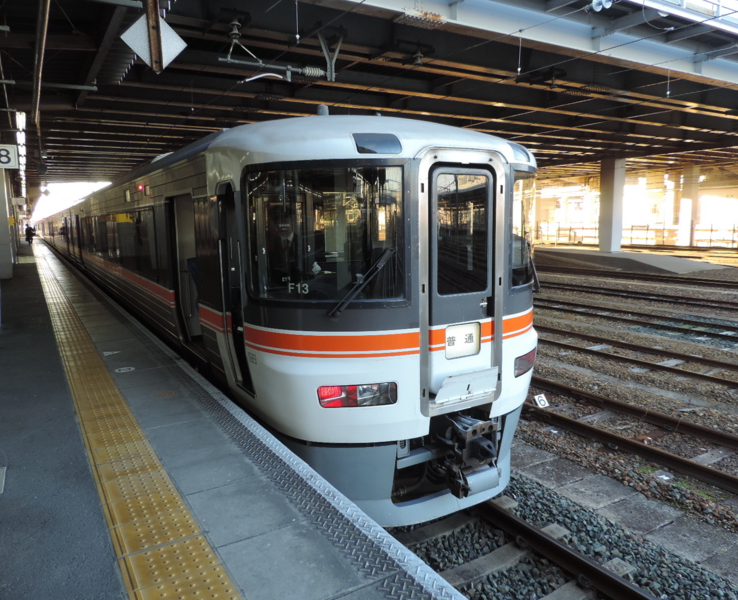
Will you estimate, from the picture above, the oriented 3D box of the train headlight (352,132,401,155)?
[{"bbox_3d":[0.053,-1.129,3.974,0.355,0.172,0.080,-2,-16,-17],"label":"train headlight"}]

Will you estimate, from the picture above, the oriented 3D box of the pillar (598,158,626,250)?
[{"bbox_3d":[17.705,-6.808,40.556,1.100,6.660,1.100,-5,9,-31],"label":"pillar"}]

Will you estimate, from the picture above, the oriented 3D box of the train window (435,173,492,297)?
[{"bbox_3d":[0.741,-0.521,4.348,0.537,0.941,0.060,-5,9,-31],"label":"train window"}]

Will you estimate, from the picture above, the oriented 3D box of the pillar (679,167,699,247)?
[{"bbox_3d":[25.566,-7.426,44.372,0.950,6.450,0.950,-5,9,-31],"label":"pillar"}]

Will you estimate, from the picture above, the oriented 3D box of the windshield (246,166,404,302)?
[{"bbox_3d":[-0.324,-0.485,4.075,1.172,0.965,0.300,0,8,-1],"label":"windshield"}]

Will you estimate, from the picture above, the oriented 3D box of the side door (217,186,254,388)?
[{"bbox_3d":[-1.158,-0.112,4.756,0.130,1.793,0.630,-5,9,-31],"label":"side door"}]

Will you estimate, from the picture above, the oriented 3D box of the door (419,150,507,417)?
[{"bbox_3d":[0.713,-0.126,4.383,0.877,2.009,0.130,-4,9,-30],"label":"door"}]

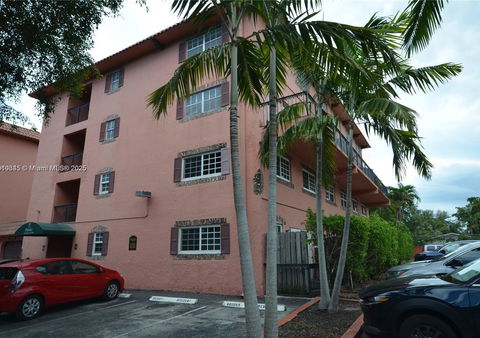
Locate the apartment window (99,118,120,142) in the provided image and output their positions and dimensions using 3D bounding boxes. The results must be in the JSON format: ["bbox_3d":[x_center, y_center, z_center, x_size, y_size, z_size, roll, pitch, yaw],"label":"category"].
[{"bbox_3d":[-6.588,-1.971,15.052,1.411,1.054,0.100,-9,-16,28],"label":"apartment window"}]

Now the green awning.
[{"bbox_3d":[-9.663,3.032,14.792,2.775,0.666,1.492,-9,-17,29],"label":"green awning"}]

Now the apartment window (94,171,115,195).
[{"bbox_3d":[-6.550,0.712,14.360,1.411,1.054,0.100,-9,-16,28],"label":"apartment window"}]

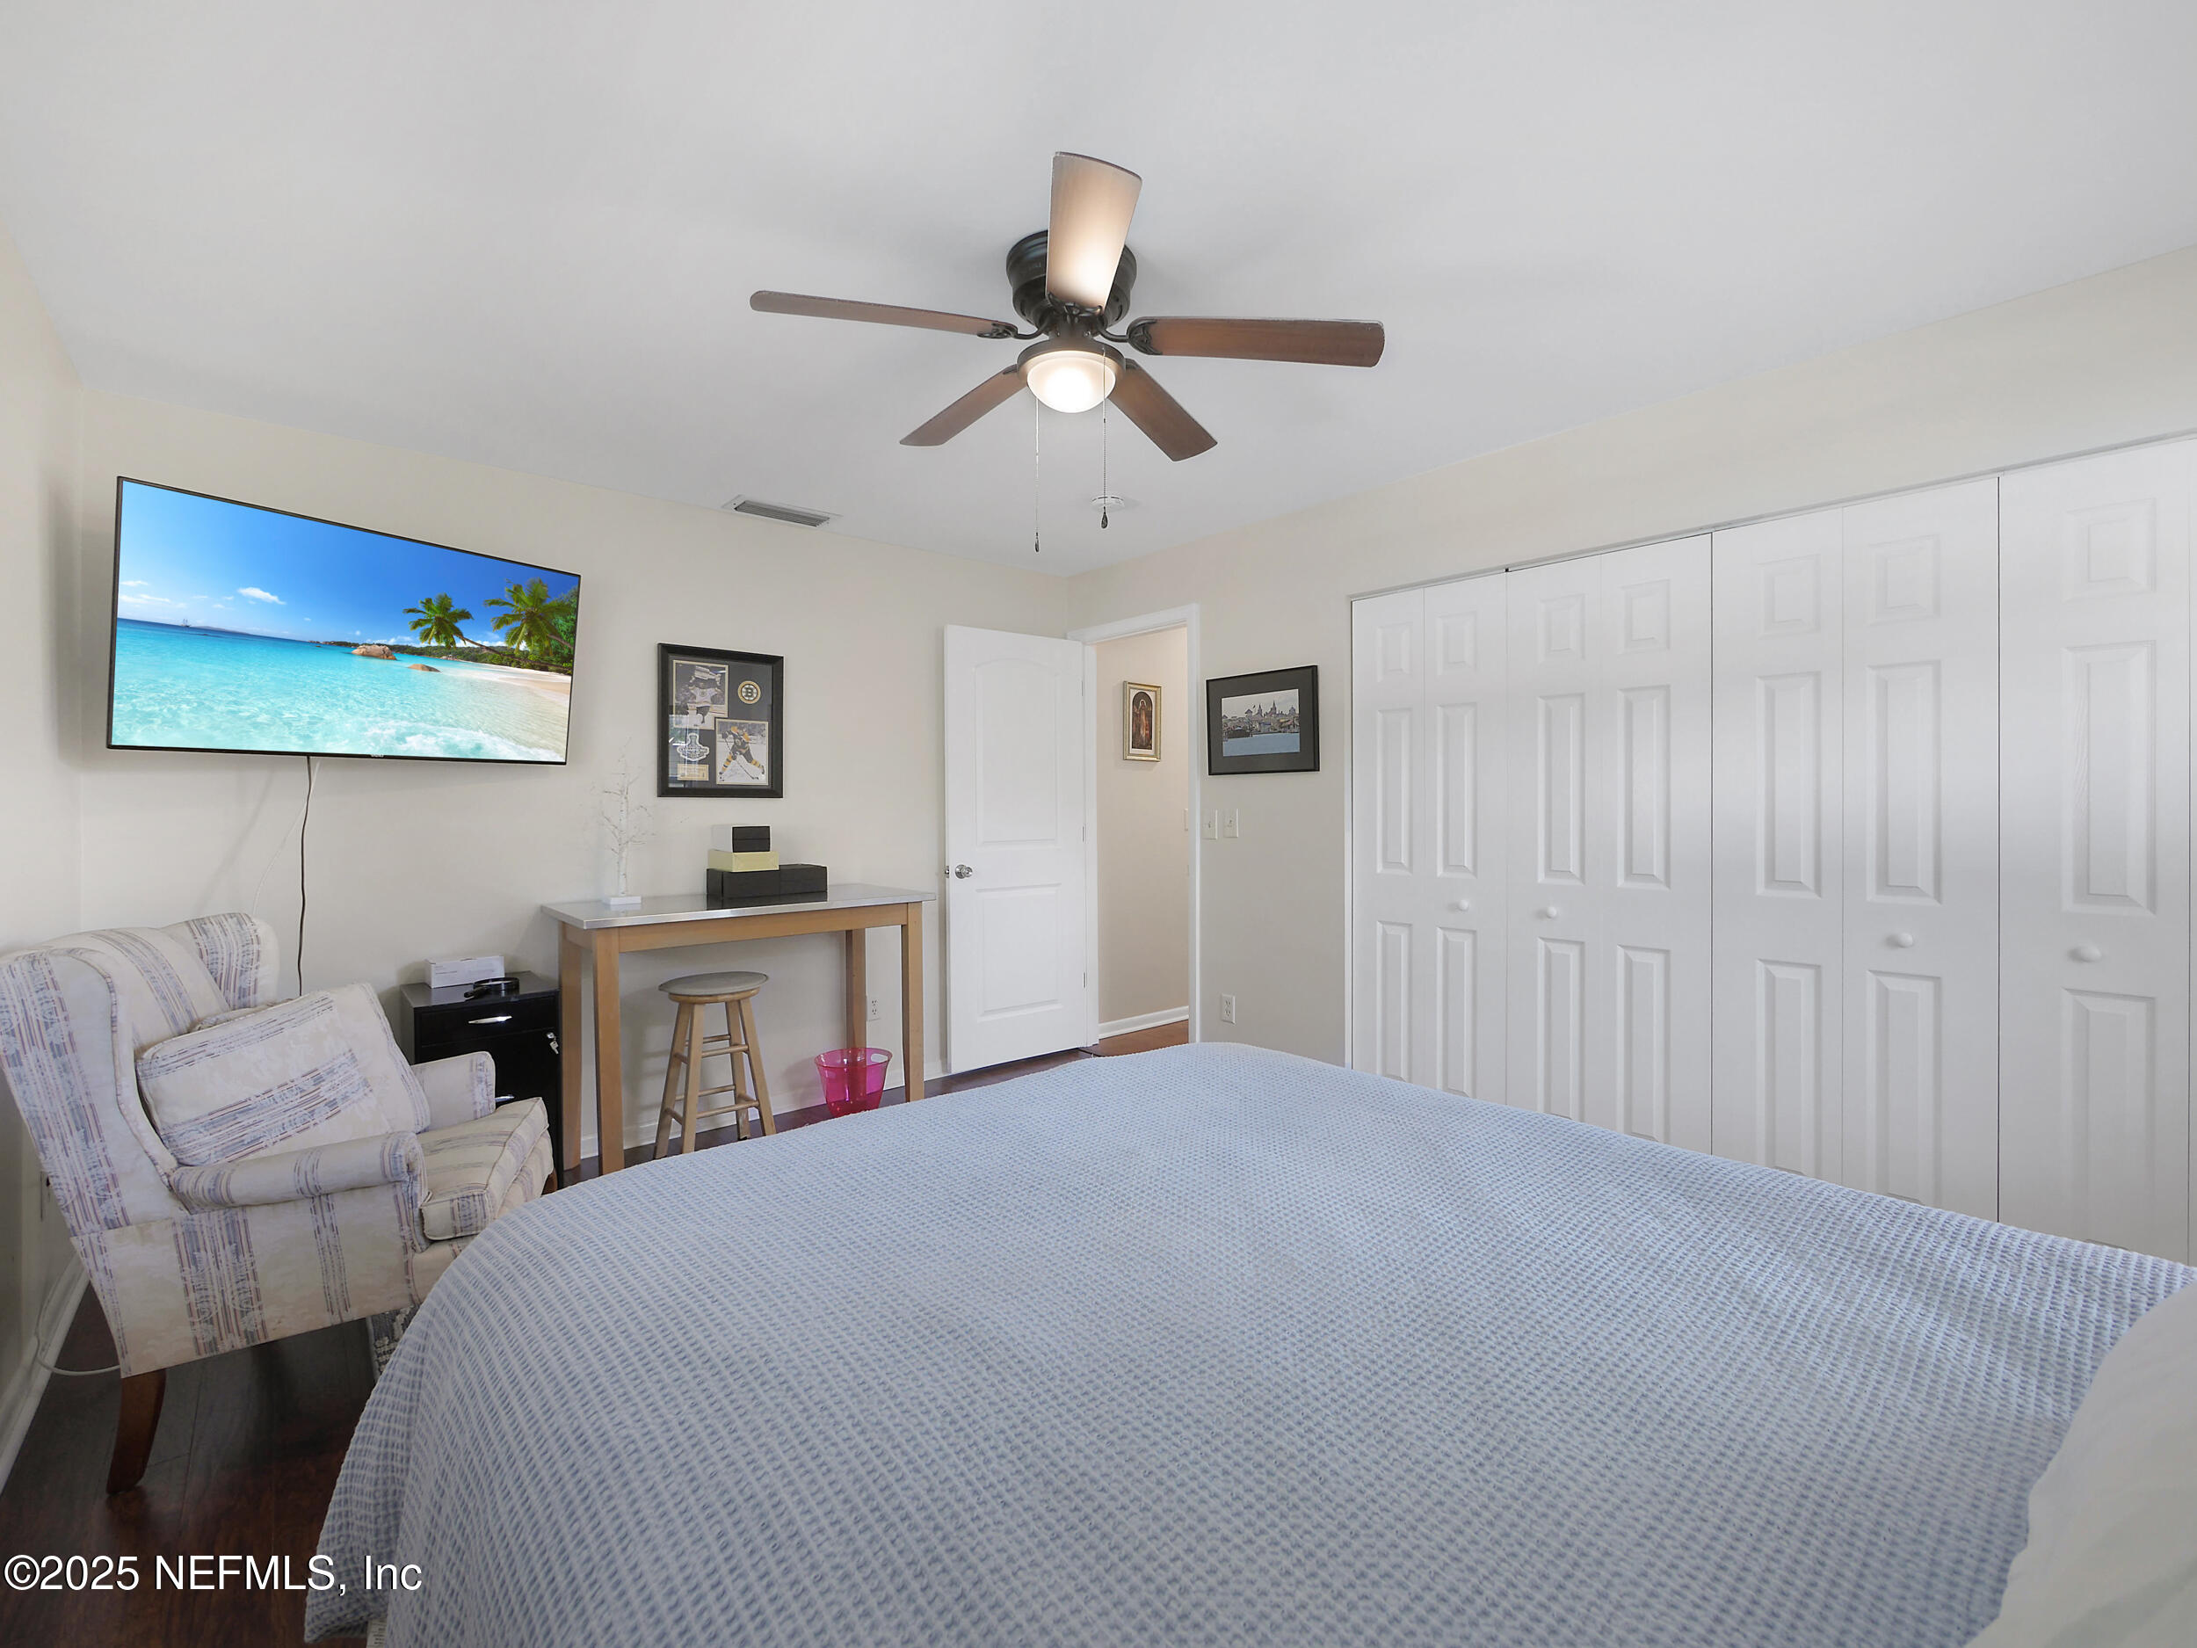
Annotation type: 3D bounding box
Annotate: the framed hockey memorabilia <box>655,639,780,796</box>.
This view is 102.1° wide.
[{"bbox_3d":[-1.484,-0.392,3.511,0.475,0.578,0.025,-2,1,-40],"label":"framed hockey memorabilia"}]

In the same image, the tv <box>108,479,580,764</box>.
[{"bbox_3d":[-2.100,-0.515,2.605,0.060,0.638,1.110,12,7,26],"label":"tv"}]

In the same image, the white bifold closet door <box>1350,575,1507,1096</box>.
[{"bbox_3d":[1.190,0.163,3.218,0.040,2.010,0.581,-2,2,-43],"label":"white bifold closet door"}]

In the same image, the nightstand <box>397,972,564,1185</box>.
[{"bbox_3d":[-1.952,0.871,2.812,0.360,0.705,0.463,-2,2,-42],"label":"nightstand"}]

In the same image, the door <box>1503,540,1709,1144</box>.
[{"bbox_3d":[1.585,0.167,2.793,0.040,2.010,0.581,-2,2,-43],"label":"door"}]

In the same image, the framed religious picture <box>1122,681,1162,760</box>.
[{"bbox_3d":[0.244,-0.568,4.985,0.285,0.427,0.025,-2,1,-40],"label":"framed religious picture"}]

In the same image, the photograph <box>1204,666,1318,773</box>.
[{"bbox_3d":[0.680,-0.417,3.704,0.030,0.418,0.565,-2,2,-43],"label":"photograph"}]

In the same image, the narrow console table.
[{"bbox_3d":[-1.272,0.741,3.257,1.196,0.933,0.624,-2,2,-42],"label":"narrow console table"}]

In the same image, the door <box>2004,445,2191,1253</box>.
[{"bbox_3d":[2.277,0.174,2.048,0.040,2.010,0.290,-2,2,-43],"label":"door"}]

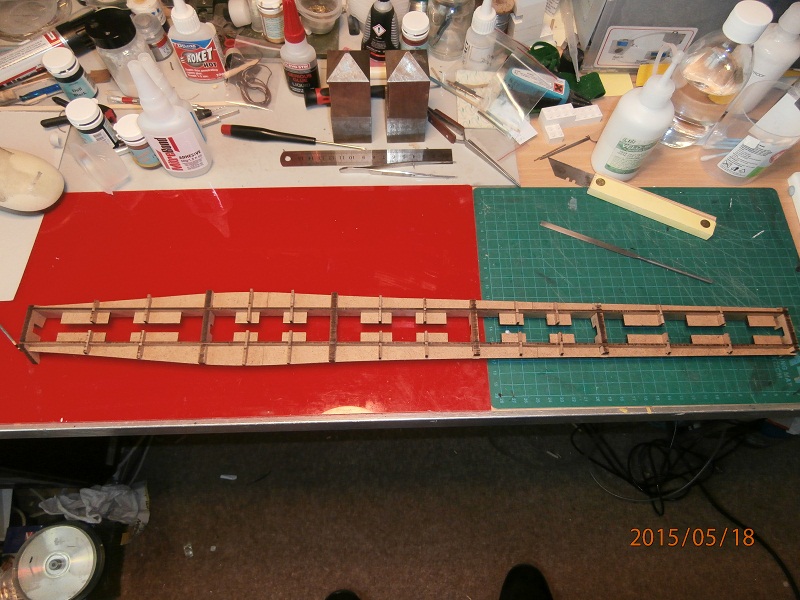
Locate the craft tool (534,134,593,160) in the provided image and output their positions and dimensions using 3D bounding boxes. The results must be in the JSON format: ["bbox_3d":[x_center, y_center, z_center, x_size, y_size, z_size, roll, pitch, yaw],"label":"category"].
[{"bbox_3d":[0.165,-0.153,0.562,0.067,0.004,0.006,-24,69,-11],"label":"craft tool"}]

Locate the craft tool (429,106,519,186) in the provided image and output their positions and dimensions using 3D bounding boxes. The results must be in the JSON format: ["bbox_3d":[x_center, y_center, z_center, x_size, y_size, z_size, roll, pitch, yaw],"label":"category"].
[{"bbox_3d":[0.068,-0.154,0.551,0.017,0.010,0.137,-41,73,-17],"label":"craft tool"}]

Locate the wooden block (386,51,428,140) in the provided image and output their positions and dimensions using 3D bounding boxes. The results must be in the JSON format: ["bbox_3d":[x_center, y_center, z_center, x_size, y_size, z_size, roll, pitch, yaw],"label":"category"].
[{"bbox_3d":[0.007,-0.191,0.528,0.037,0.080,0.037,-1,66,-1],"label":"wooden block"}]

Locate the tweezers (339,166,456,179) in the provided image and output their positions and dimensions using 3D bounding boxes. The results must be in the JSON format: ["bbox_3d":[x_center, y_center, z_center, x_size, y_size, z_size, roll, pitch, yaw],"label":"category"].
[{"bbox_3d":[-0.002,-0.128,0.550,0.118,0.009,0.017,-1,65,-1],"label":"tweezers"}]

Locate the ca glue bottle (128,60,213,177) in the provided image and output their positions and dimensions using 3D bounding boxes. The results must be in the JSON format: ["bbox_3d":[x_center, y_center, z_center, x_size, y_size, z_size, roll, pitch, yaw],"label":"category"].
[{"bbox_3d":[-0.213,-0.163,0.502,0.048,0.119,0.041,-10,66,-6],"label":"ca glue bottle"}]

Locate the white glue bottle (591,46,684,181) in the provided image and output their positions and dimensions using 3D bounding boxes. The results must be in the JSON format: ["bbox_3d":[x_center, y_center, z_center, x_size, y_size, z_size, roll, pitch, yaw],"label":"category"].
[{"bbox_3d":[0.220,-0.168,0.496,0.051,0.137,0.051,8,67,3],"label":"white glue bottle"}]

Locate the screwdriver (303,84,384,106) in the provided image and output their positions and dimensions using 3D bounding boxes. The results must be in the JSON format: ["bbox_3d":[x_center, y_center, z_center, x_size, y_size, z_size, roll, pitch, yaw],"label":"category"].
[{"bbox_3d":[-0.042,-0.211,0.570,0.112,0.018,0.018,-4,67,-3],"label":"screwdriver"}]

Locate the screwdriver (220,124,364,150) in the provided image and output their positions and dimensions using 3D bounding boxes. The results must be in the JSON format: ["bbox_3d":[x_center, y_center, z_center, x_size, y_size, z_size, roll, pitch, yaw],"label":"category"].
[{"bbox_3d":[-0.106,-0.158,0.548,0.145,0.013,0.013,8,67,3],"label":"screwdriver"}]

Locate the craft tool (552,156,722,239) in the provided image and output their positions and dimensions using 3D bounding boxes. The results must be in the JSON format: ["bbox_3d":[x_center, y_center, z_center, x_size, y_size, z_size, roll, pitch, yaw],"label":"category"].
[{"bbox_3d":[0.222,-0.102,0.539,0.168,0.013,0.027,24,67,10],"label":"craft tool"}]

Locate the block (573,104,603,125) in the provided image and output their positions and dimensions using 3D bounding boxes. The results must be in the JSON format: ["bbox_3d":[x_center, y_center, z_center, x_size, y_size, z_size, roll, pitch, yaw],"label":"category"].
[{"bbox_3d":[0.195,-0.194,0.583,0.031,0.011,0.016,-12,66,-6],"label":"block"}]

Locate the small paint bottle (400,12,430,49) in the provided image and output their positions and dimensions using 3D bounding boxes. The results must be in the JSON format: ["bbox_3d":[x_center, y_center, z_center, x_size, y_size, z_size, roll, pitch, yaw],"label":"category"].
[{"bbox_3d":[0.017,-0.283,0.602,0.033,0.044,0.033,0,65,-1],"label":"small paint bottle"}]

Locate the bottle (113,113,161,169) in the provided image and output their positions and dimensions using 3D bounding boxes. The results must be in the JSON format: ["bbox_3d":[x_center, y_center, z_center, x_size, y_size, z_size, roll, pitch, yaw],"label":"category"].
[{"bbox_3d":[-0.247,-0.148,0.524,0.029,0.045,0.029,0,66,-1],"label":"bottle"}]

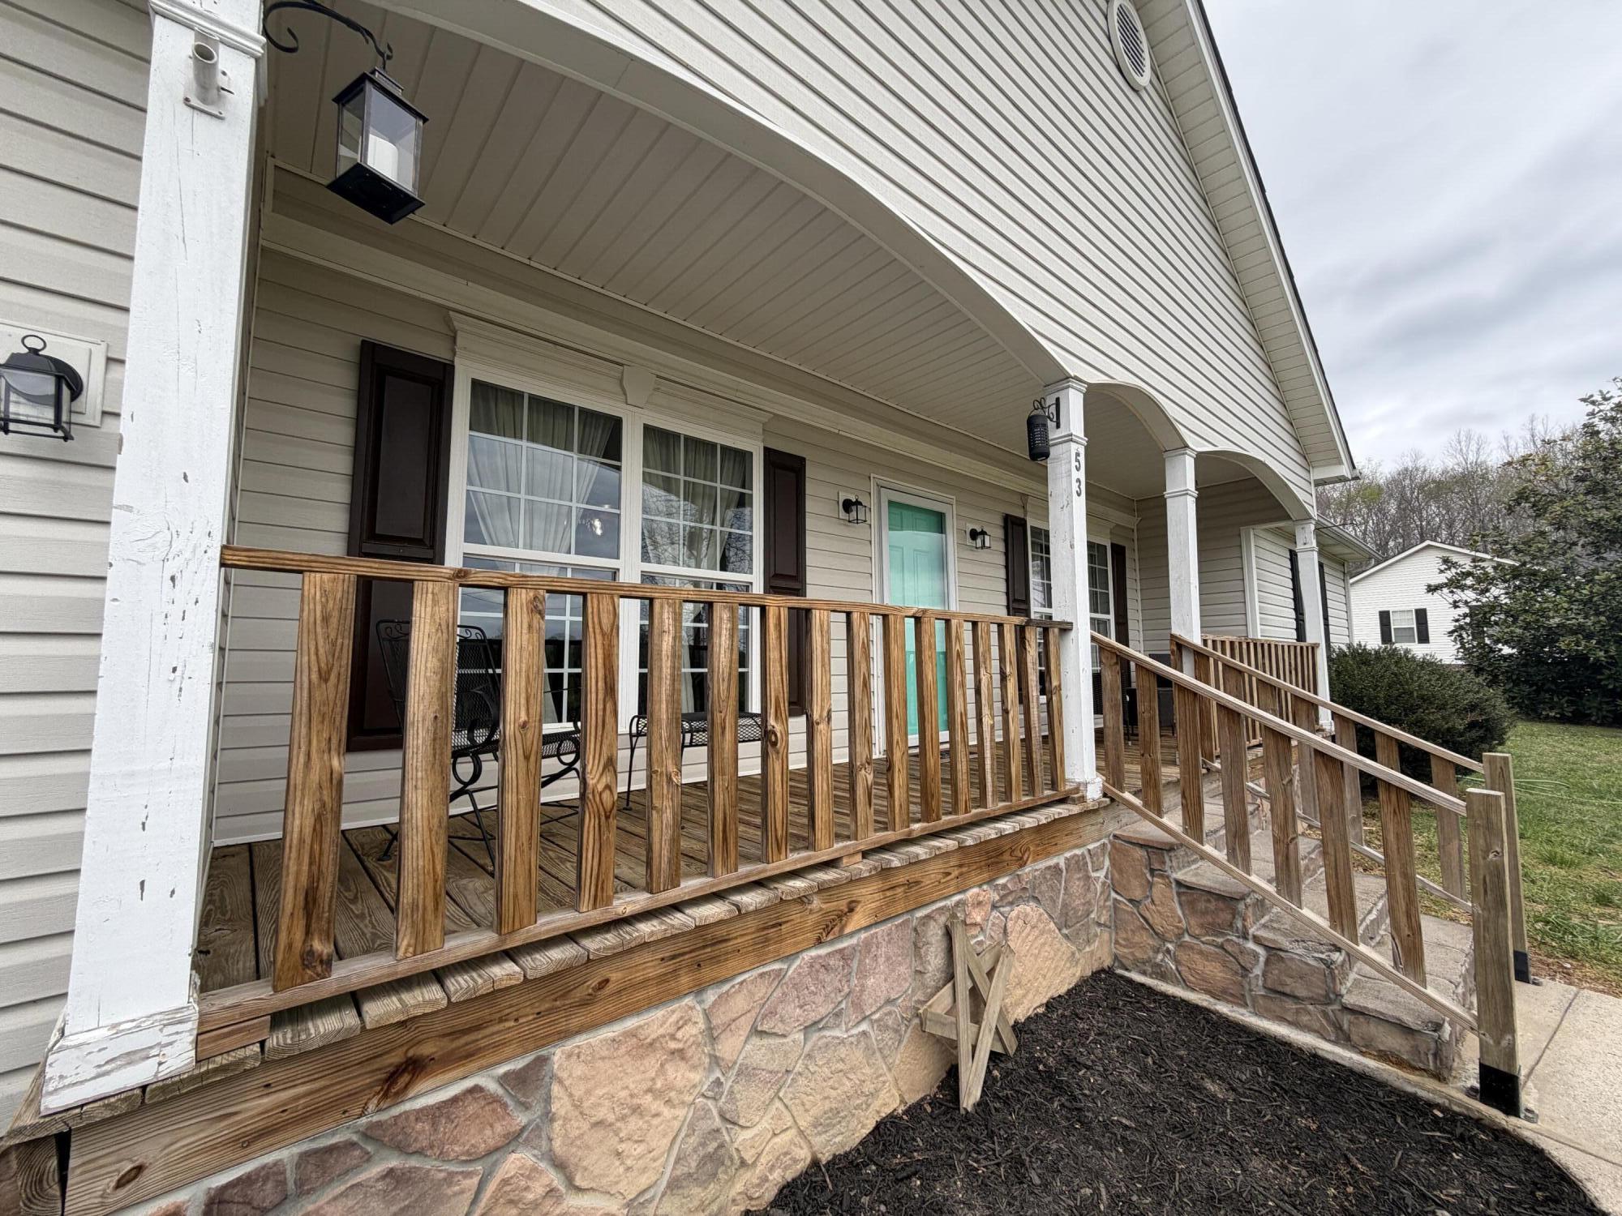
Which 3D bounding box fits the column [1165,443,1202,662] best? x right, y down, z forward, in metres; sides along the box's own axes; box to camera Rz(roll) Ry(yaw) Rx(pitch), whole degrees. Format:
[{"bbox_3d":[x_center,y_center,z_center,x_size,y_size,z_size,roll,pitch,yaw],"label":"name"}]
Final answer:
[{"bbox_3d":[2.509,-0.012,4.384,0.166,2.112,0.166,4,-7,-41],"label":"column"}]

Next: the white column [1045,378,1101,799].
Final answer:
[{"bbox_3d":[1.335,-0.108,3.360,0.166,2.124,0.166,4,-7,-41],"label":"white column"}]

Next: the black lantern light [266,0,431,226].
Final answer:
[{"bbox_3d":[-0.996,-1.091,1.415,0.294,0.378,0.159,4,-7,-41],"label":"black lantern light"}]

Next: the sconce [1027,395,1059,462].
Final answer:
[{"bbox_3d":[1.183,-0.904,3.292,0.256,0.373,0.105,4,-7,-41],"label":"sconce"}]

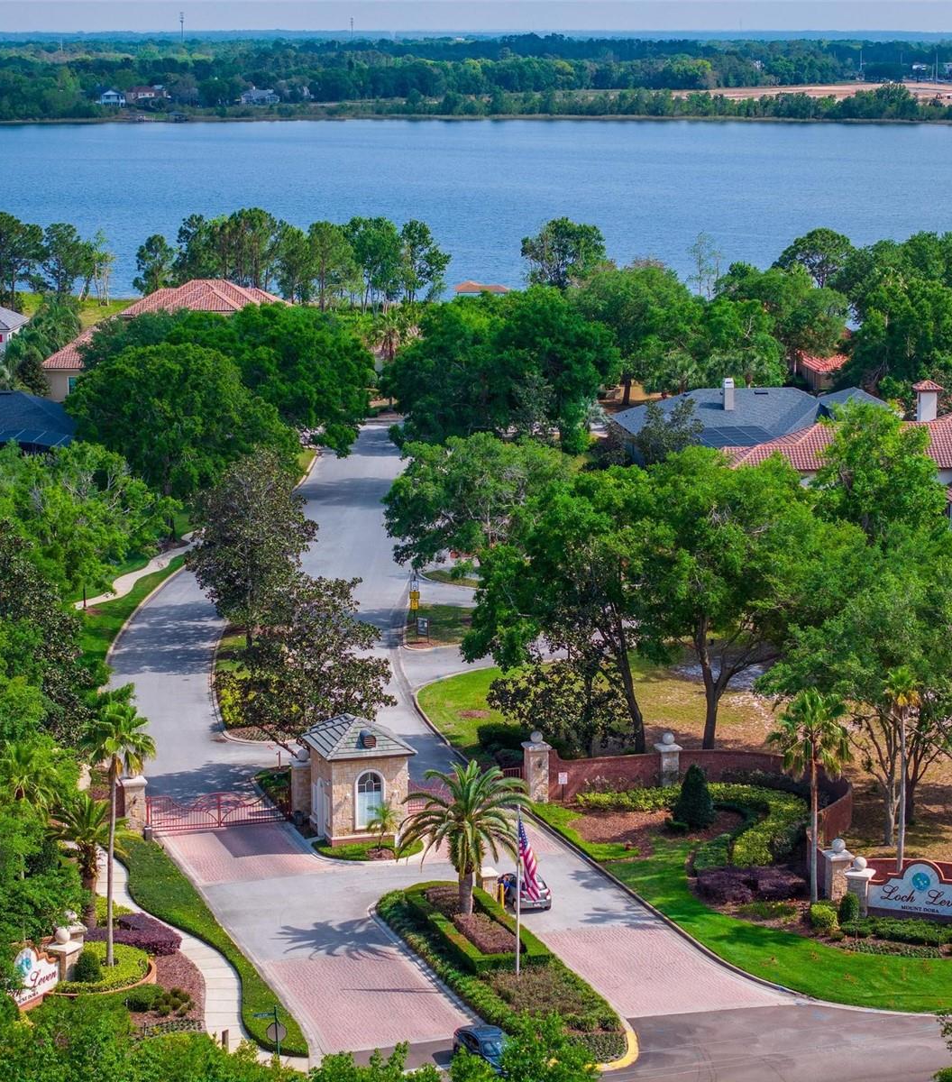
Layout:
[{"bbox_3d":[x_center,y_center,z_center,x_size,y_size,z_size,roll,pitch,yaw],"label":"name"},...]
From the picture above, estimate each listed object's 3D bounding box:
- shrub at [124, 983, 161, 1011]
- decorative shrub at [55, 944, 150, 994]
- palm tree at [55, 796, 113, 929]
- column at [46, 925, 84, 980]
[{"bbox_3d":[-13.887,19.085,122.399,1.400,0.780,1.300,-3,10,-17],"label":"shrub"},{"bbox_3d":[-17.266,19.627,133.675,4.392,0.900,5.020,0,10,0],"label":"decorative shrub"},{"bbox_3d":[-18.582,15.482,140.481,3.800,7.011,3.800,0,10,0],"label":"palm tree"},{"bbox_3d":[-18.414,18.498,130.696,1.150,2.850,1.150,5,11,29],"label":"column"}]

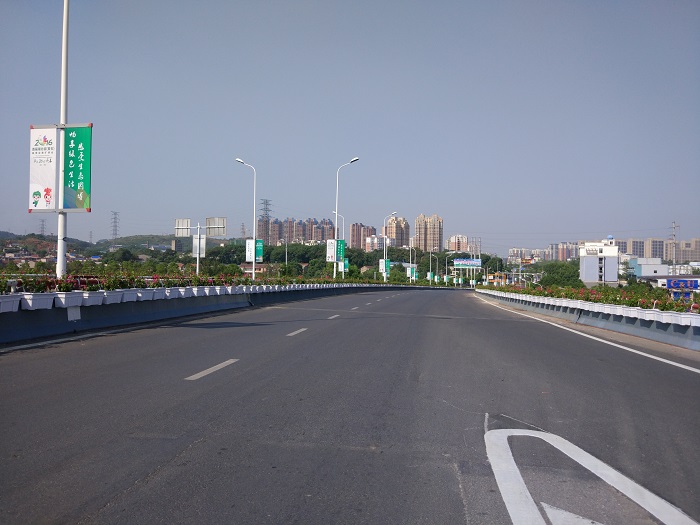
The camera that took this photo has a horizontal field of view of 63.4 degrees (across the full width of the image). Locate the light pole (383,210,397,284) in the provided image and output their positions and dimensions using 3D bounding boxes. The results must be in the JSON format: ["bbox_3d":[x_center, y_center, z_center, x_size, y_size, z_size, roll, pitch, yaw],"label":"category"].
[{"bbox_3d":[6.160,-2.078,85.901,1.950,11.140,0.350,0,-1,11],"label":"light pole"}]

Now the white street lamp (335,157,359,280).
[{"bbox_3d":[-0.269,-3.710,49.900,2.150,11.030,0.350,1,-1,9],"label":"white street lamp"}]

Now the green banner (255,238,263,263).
[{"bbox_3d":[-7.941,-1.004,49.850,0.700,1.950,0.060,1,-1,9],"label":"green banner"}]

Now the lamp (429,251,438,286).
[{"bbox_3d":[23.894,1.439,163.000,2.700,11.300,0.450,0,-1,16],"label":"lamp"}]

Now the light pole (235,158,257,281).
[{"bbox_3d":[-9.166,-3.657,49.900,1.900,11.020,0.350,1,-1,9],"label":"light pole"}]

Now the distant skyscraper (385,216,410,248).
[{"bbox_3d":[93.946,-45.240,1090.000,23.000,80.000,38.000,0,-1,42],"label":"distant skyscraper"}]

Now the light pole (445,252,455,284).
[{"bbox_3d":[34.935,2.755,200.000,2.700,11.400,0.450,0,-1,18],"label":"light pole"}]

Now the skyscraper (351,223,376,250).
[{"bbox_3d":[31.213,-55.819,1290.000,56.000,70.000,24.000,0,-1,-13],"label":"skyscraper"}]

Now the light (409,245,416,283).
[{"bbox_3d":[17.663,0.953,158.744,1.950,10.990,0.350,0,-1,16],"label":"light"}]

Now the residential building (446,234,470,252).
[{"bbox_3d":[153.303,-25.433,800.000,32.000,25.000,16.000,0,-1,14],"label":"residential building"}]

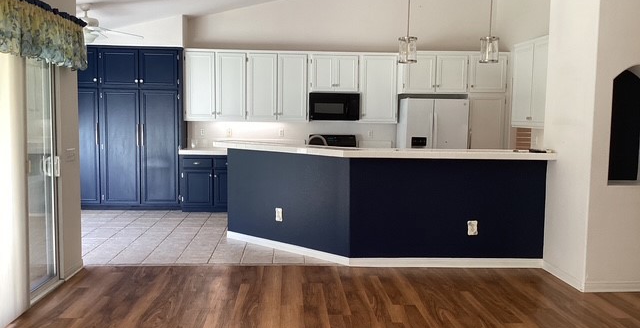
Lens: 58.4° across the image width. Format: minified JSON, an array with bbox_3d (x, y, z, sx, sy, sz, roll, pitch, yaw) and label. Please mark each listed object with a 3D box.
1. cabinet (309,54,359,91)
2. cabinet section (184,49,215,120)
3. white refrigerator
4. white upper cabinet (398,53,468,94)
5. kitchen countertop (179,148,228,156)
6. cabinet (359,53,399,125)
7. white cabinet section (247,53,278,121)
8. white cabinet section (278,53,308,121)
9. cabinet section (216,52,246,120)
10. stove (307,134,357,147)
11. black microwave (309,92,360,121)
[{"bbox_3d":[0.203,-1.377,8.673,0.765,0.585,0.330,0,5,-3],"label":"cabinet"},{"bbox_3d":[-1.792,-1.174,8.685,0.457,1.033,0.320,0,5,-3],"label":"cabinet section"},{"bbox_3d":[1.663,-0.120,8.614,0.903,1.691,0.770,0,5,-3],"label":"white refrigerator"},{"bbox_3d":[1.644,-1.343,8.571,0.969,0.615,0.700,0,5,-3],"label":"white upper cabinet"},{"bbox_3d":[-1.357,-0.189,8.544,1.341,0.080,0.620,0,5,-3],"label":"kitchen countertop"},{"bbox_3d":[0.869,-1.145,8.731,0.566,1.053,0.330,0,5,-3],"label":"cabinet"},{"bbox_3d":[-0.871,-1.167,8.737,0.460,1.033,0.320,0,5,-3],"label":"white cabinet section"},{"bbox_3d":[-0.410,-1.163,8.763,0.464,1.033,0.320,0,5,-3],"label":"white cabinet section"},{"bbox_3d":[-1.333,-1.170,8.711,0.464,1.033,0.320,0,5,-3],"label":"cabinet section"},{"bbox_3d":[0.203,0.139,8.620,0.760,1.135,0.680,0,5,-3],"label":"stove"},{"bbox_3d":[0.208,-0.862,8.683,0.747,0.412,0.400,0,5,-3],"label":"black microwave"}]

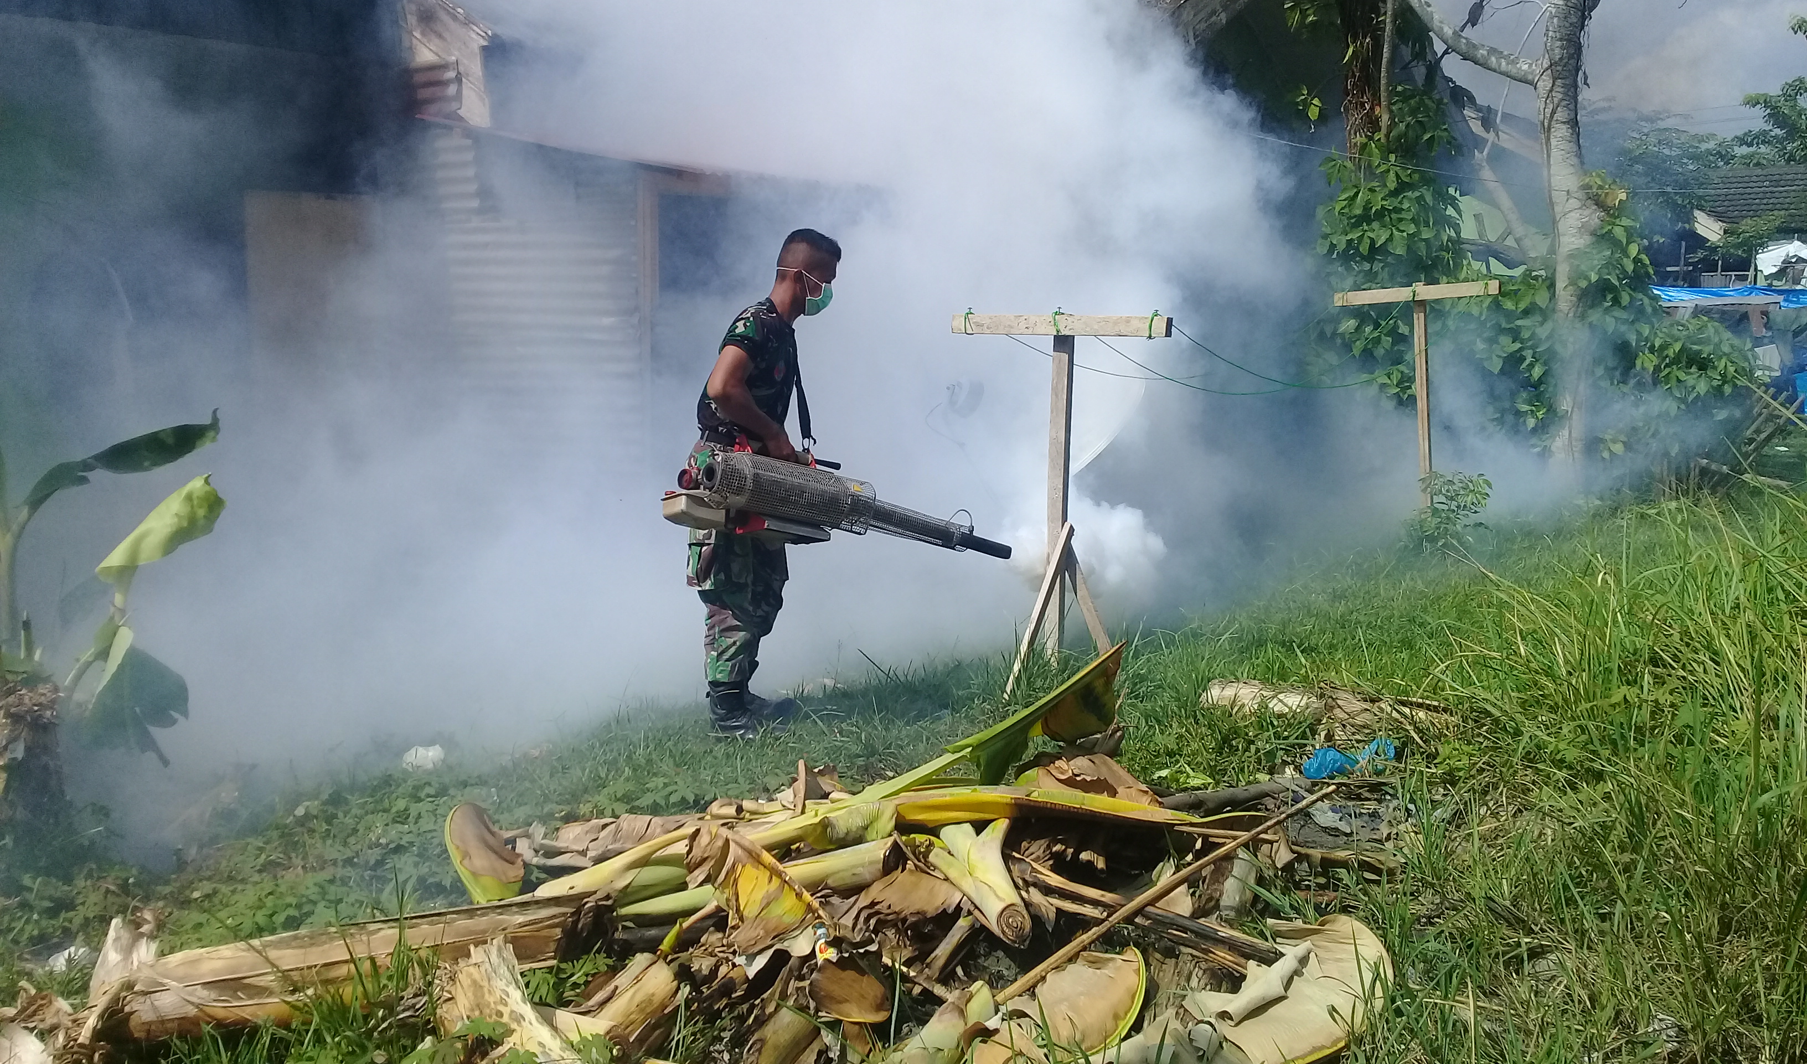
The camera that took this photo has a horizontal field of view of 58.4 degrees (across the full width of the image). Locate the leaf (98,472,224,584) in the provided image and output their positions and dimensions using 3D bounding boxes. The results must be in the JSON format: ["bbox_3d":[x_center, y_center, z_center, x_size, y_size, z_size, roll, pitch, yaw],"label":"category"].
[{"bbox_3d":[-2.178,-0.010,4.750,0.400,0.160,0.160,-38,16,-6],"label":"leaf"}]

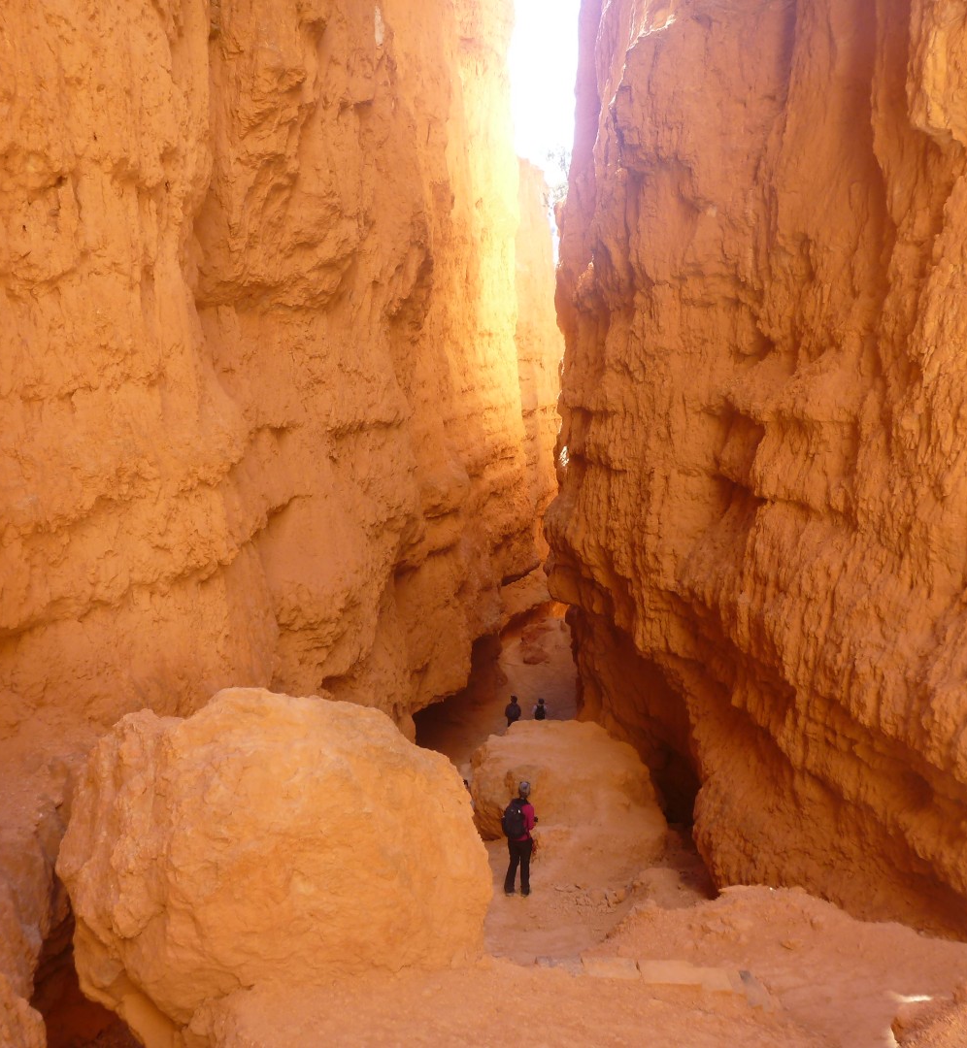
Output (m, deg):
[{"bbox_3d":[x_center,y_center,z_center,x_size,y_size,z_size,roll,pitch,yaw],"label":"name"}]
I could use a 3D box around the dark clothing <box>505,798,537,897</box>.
[{"bbox_3d":[0.524,4.603,16.182,0.500,1.480,0.420,4,8,27],"label":"dark clothing"}]

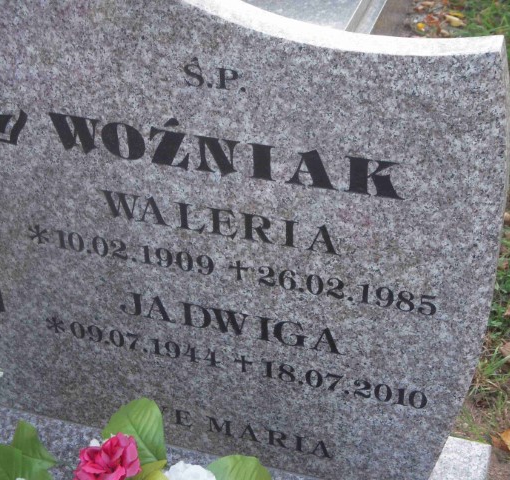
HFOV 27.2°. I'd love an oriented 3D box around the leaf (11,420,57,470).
[{"bbox_3d":[-0.297,0.277,1.420,0.056,0.028,0.078,-18,65,-2],"label":"leaf"}]

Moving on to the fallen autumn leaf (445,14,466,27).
[{"bbox_3d":[0.630,-0.689,3.310,0.072,0.022,0.036,22,45,28],"label":"fallen autumn leaf"}]

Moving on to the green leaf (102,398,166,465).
[{"bbox_3d":[-0.161,0.254,1.400,0.078,0.030,0.092,-25,68,-18],"label":"green leaf"}]

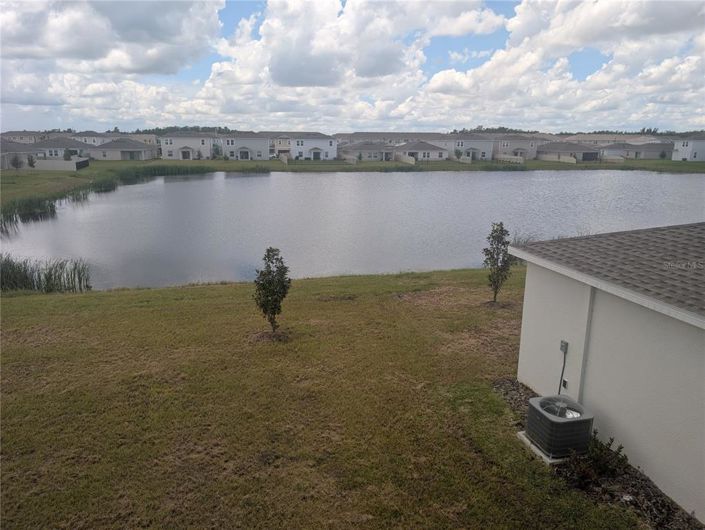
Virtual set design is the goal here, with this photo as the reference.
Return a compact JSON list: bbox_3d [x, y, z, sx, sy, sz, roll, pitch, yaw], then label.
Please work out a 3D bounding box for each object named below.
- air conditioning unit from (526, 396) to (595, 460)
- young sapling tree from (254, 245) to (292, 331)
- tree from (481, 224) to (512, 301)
[{"bbox_3d":[3.433,2.667,8.143,0.695,0.649,0.727,-3,15,-13],"label":"air conditioning unit"},{"bbox_3d":[-2.171,0.691,13.157,1.004,2.375,1.004,0,14,0],"label":"young sapling tree"},{"bbox_3d":[4.679,-0.062,15.818,0.925,2.648,0.925,0,14,0],"label":"tree"}]

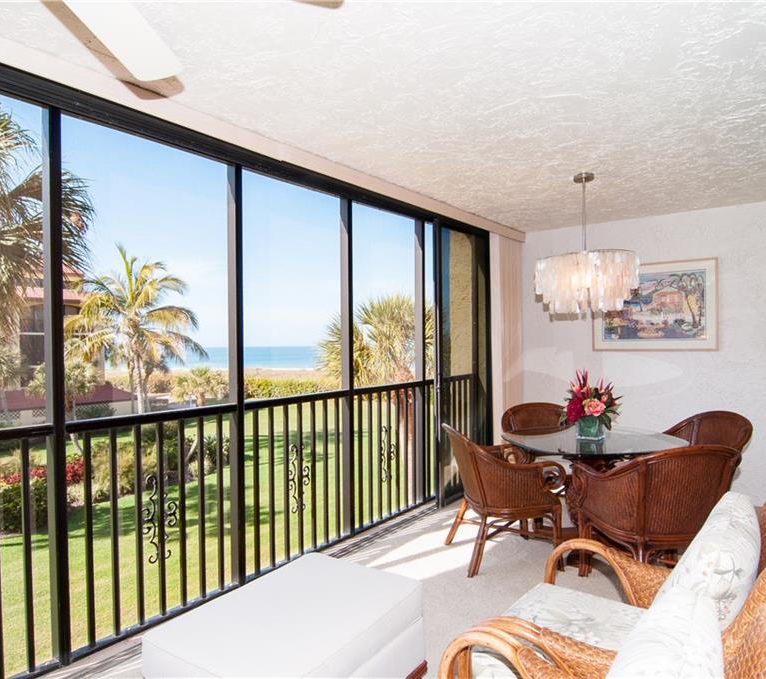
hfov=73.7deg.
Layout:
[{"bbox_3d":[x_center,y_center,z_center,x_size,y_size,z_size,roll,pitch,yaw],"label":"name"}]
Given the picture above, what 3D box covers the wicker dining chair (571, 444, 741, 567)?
[{"bbox_3d":[1.470,0.933,2.717,0.596,0.858,0.677,-1,0,-16],"label":"wicker dining chair"}]

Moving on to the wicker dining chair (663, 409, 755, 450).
[{"bbox_3d":[2.053,0.925,3.482,0.677,0.858,0.596,-1,0,-8],"label":"wicker dining chair"}]

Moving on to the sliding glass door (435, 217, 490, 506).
[{"bbox_3d":[0.707,0.196,4.530,0.091,2.333,1.040,0,0,39],"label":"sliding glass door"}]

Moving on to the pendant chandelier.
[{"bbox_3d":[1.378,-0.639,3.486,0.646,0.929,0.646,0,0,39],"label":"pendant chandelier"}]

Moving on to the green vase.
[{"bbox_3d":[1.313,0.545,3.219,0.151,0.146,0.151,-1,0,0],"label":"green vase"}]

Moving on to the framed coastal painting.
[{"bbox_3d":[2.464,-0.295,4.691,1.030,0.803,0.035,0,0,39],"label":"framed coastal painting"}]

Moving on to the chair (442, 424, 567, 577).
[{"bbox_3d":[0.706,0.938,3.192,0.677,0.858,0.596,-1,0,-8],"label":"chair"}]

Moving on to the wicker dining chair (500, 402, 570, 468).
[{"bbox_3d":[1.278,0.931,3.726,0.596,0.858,0.677,-1,0,-7],"label":"wicker dining chair"}]

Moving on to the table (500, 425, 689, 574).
[{"bbox_3d":[1.312,0.990,3.236,1.081,0.744,1.081,0,0,39],"label":"table"}]

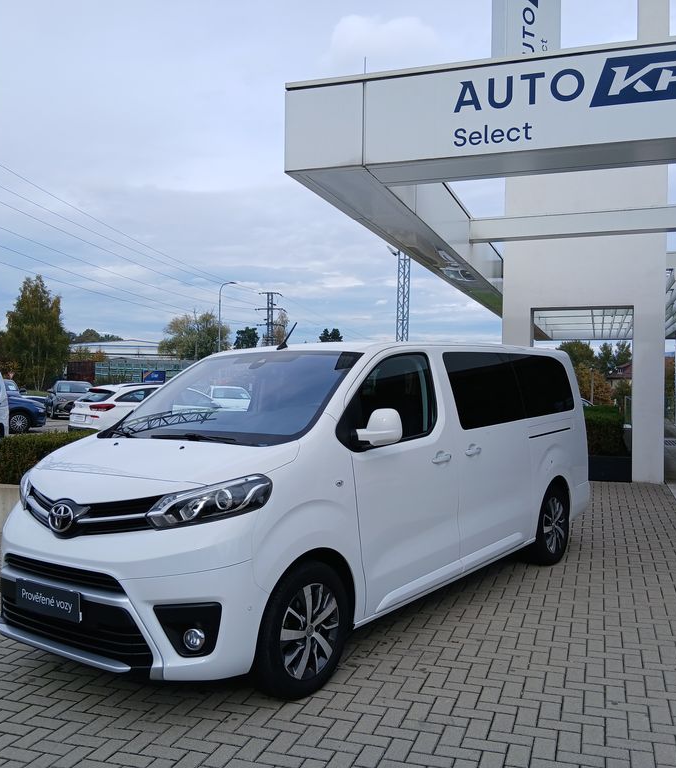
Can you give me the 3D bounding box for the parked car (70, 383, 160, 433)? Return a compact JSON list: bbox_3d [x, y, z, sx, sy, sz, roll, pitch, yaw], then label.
[{"bbox_3d":[-4.500,0.770,19.100,1.800,1.480,4.500,1,1,38],"label":"parked car"}]

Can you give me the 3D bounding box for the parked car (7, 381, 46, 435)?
[{"bbox_3d":[-10.000,0.680,20.800,4.200,1.500,1.780,0,0,-32],"label":"parked car"}]

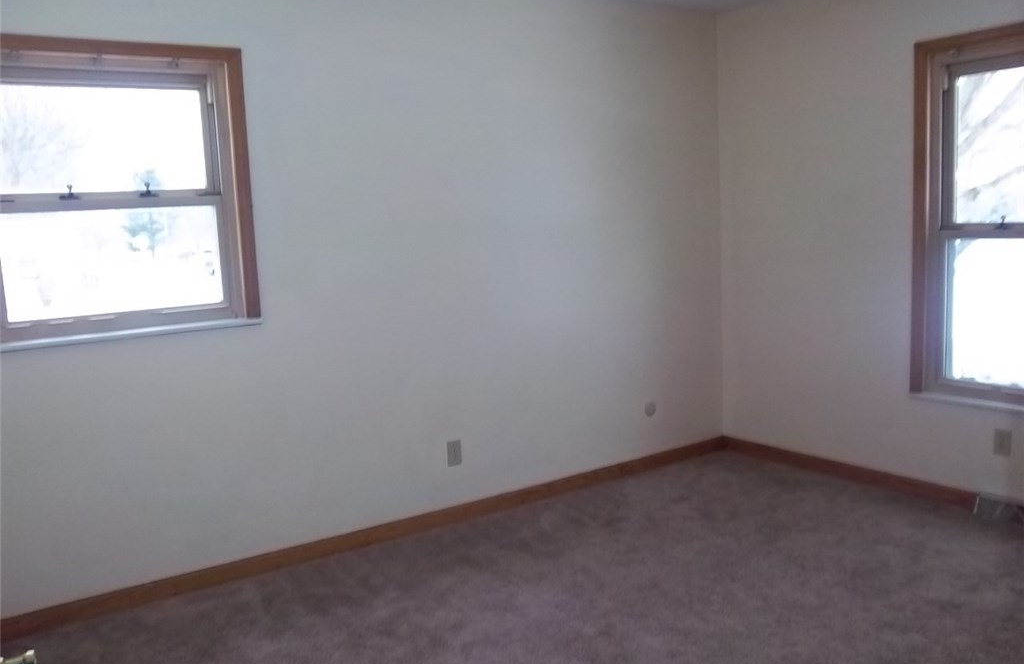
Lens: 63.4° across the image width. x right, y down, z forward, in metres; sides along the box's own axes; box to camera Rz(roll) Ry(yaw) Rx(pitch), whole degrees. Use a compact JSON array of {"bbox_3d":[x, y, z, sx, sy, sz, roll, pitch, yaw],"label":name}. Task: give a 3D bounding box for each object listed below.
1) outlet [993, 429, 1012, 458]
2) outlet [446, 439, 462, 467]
[{"bbox_3d":[2.062,0.468,3.484,0.010,0.115,0.070,-8,9,-33],"label":"outlet"},{"bbox_3d":[-0.261,0.558,3.802,0.070,0.115,0.010,-8,9,-33],"label":"outlet"}]

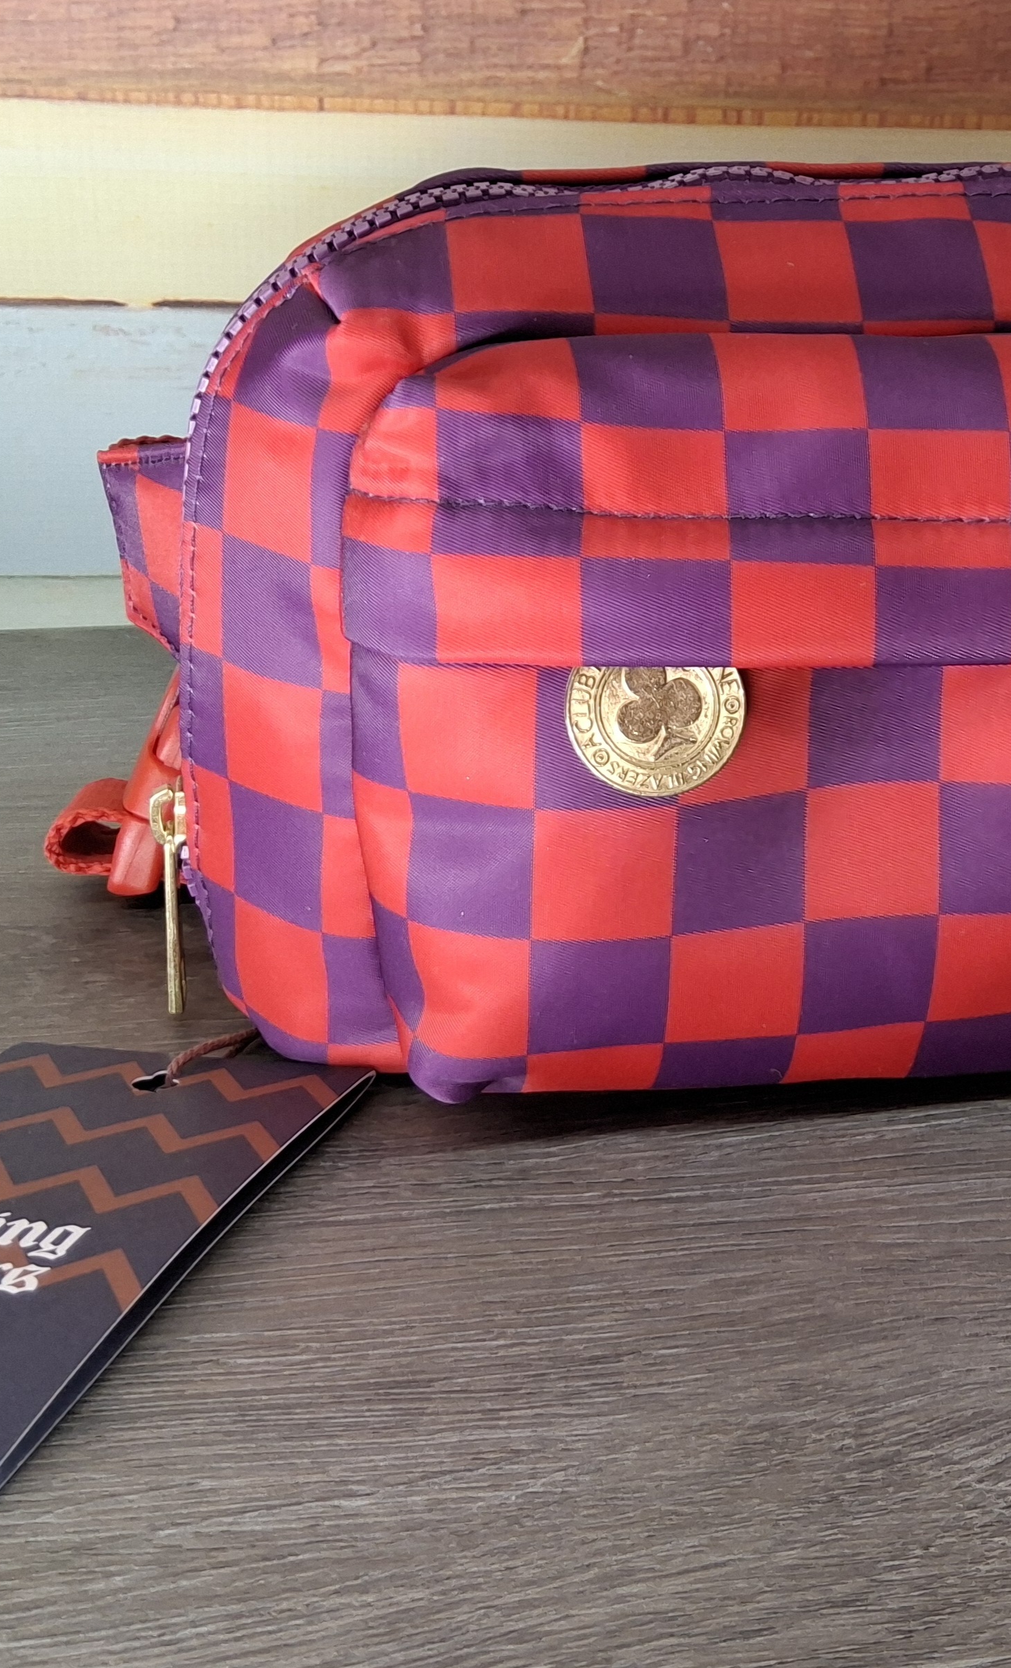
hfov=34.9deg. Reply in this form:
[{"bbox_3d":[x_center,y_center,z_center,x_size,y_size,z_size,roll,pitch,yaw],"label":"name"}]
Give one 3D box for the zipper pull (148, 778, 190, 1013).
[{"bbox_3d":[-0.054,0.011,0.259,0.006,0.038,0.008,-3,17,-9],"label":"zipper pull"}]

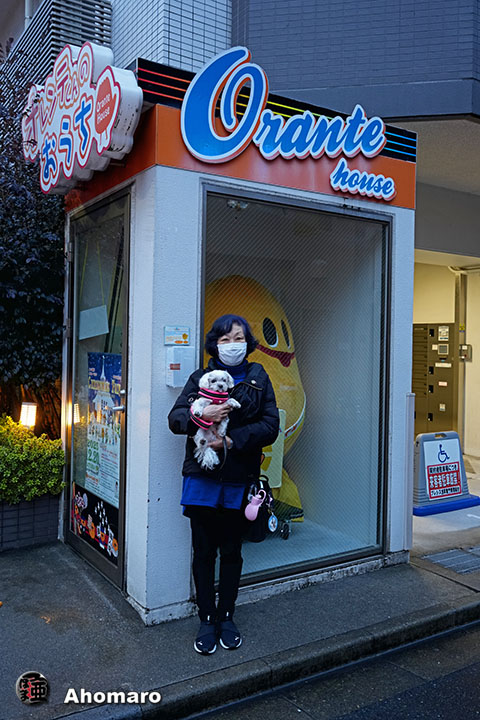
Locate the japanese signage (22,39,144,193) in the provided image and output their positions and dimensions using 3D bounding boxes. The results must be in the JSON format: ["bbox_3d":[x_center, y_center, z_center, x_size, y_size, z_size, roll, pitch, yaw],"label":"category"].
[{"bbox_3d":[-0.974,-1.399,3.374,0.140,0.780,1.680,0,2,-35],"label":"japanese signage"}]

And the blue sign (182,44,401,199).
[{"bbox_3d":[0.340,-1.329,3.292,1.500,0.660,0.100,0,2,-31],"label":"blue sign"}]

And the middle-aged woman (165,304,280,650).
[{"bbox_3d":[-0.073,0.570,2.804,0.510,1.570,0.390,1,1,-3],"label":"middle-aged woman"}]

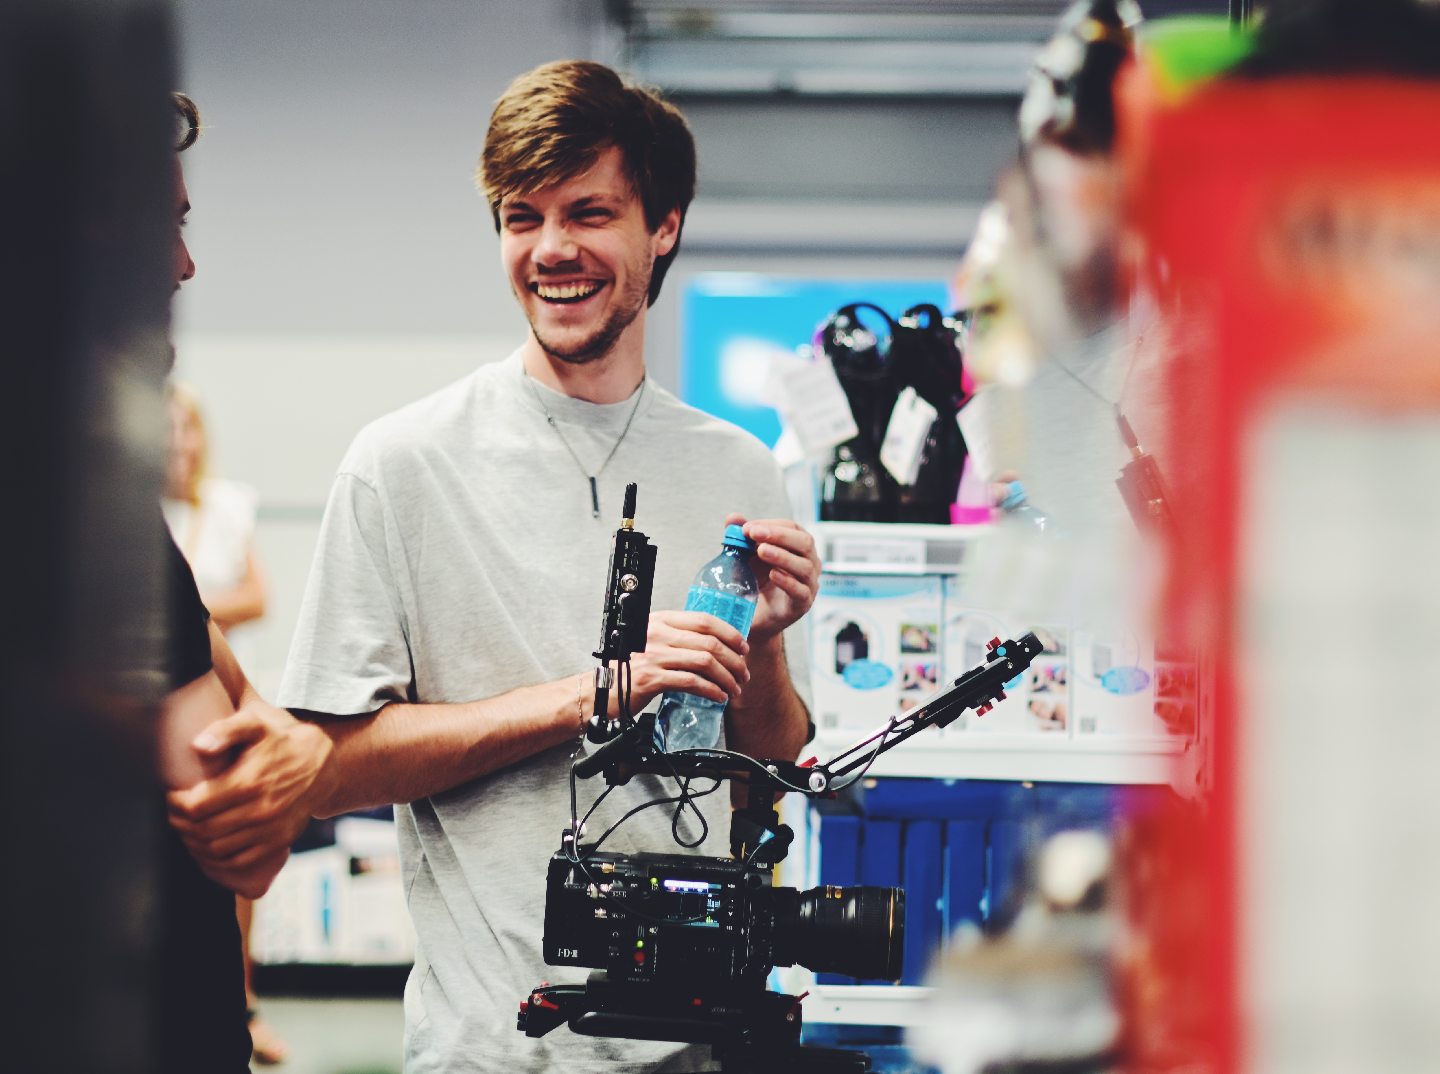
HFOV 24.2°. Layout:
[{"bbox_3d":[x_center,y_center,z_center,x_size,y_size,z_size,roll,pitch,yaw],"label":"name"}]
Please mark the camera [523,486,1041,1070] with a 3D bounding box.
[{"bbox_3d":[0.052,0.205,2.800,0.425,0.485,0.200,2,1,3],"label":"camera"}]

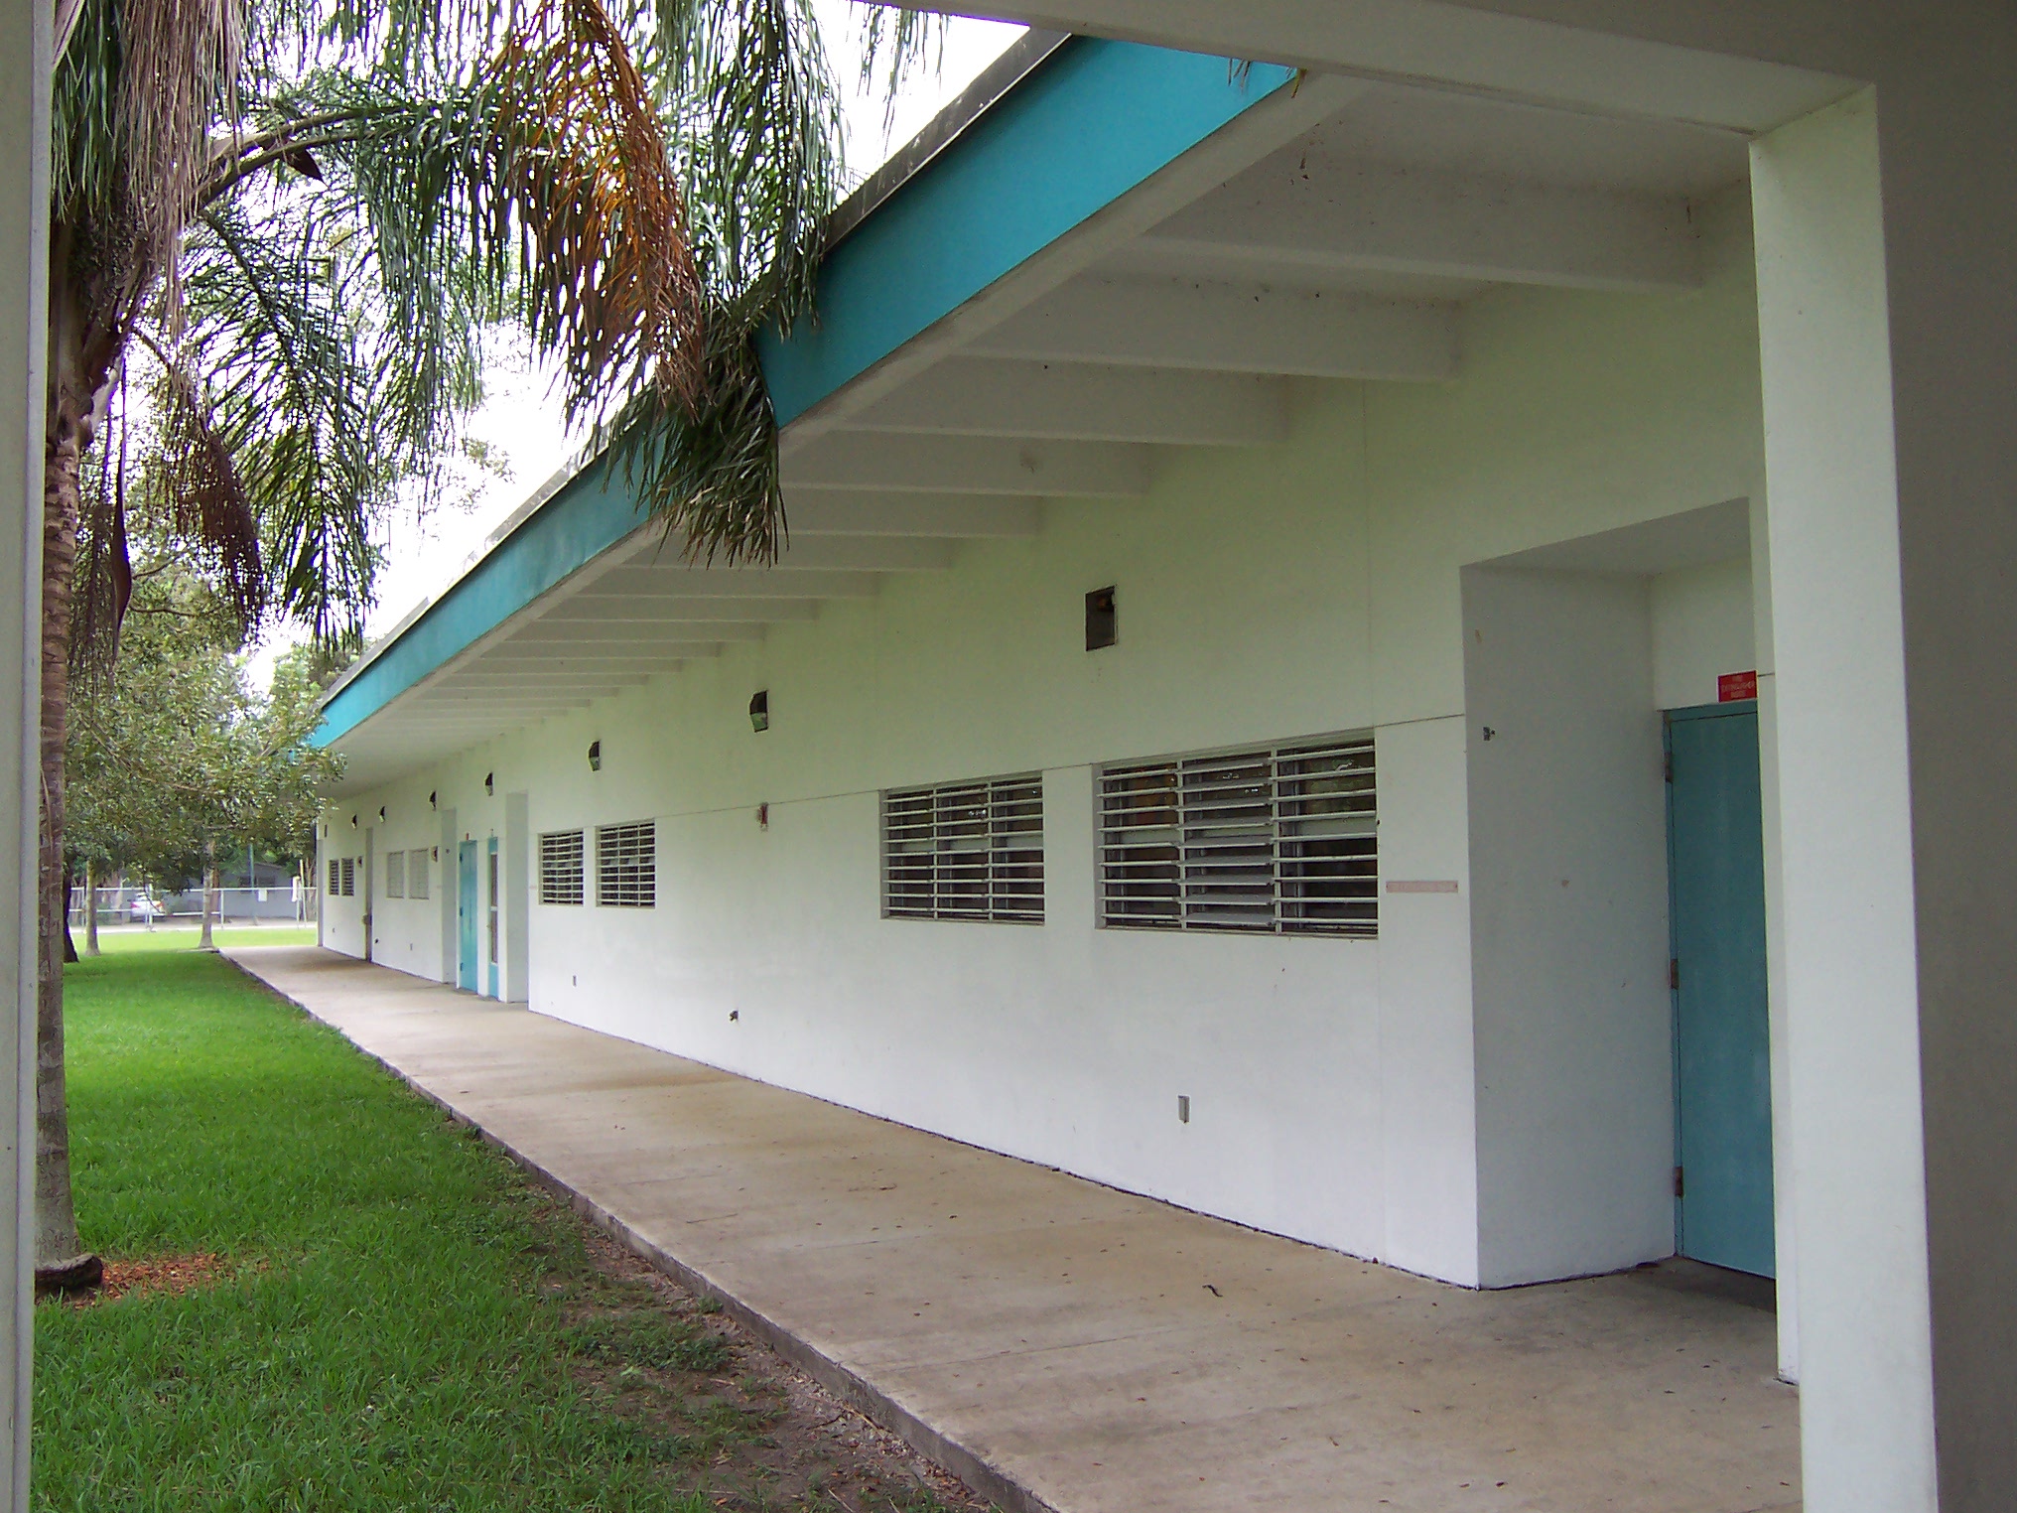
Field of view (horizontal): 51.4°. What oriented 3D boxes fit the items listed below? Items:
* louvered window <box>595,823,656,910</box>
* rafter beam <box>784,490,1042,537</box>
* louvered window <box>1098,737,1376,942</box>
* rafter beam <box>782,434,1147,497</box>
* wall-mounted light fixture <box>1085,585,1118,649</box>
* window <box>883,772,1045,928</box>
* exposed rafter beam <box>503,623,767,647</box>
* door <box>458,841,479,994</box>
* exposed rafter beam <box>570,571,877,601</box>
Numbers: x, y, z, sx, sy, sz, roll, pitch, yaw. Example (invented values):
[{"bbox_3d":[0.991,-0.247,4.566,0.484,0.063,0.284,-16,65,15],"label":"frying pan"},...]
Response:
[{"bbox_3d":[-3.546,1.016,19.634,0.104,0.800,2.442,0,-3,-23],"label":"louvered window"},{"bbox_3d":[-0.731,-1.254,10.587,1.914,0.274,0.118,-1,-3,-23],"label":"rafter beam"},{"bbox_3d":[0.958,0.372,9.196,0.104,0.800,2.499,0,-3,-23],"label":"louvered window"},{"bbox_3d":[-0.253,-1.322,9.479,1.914,0.274,0.118,-1,-3,-23],"label":"rafter beam"},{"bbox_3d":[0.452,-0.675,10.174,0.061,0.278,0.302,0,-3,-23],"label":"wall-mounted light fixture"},{"bbox_3d":[-0.265,0.547,12.029,0.104,0.800,2.494,0,-3,-23],"label":"window"},{"bbox_3d":[-2.673,-0.964,15.086,1.914,0.274,0.118,-1,-3,-23],"label":"exposed rafter beam"},{"bbox_3d":[-7.312,2.168,28.534,0.071,2.018,1.569,0,-3,-23],"label":"door"},{"bbox_3d":[-1.708,-1.102,12.849,1.914,0.274,0.118,-1,-3,-23],"label":"exposed rafter beam"}]

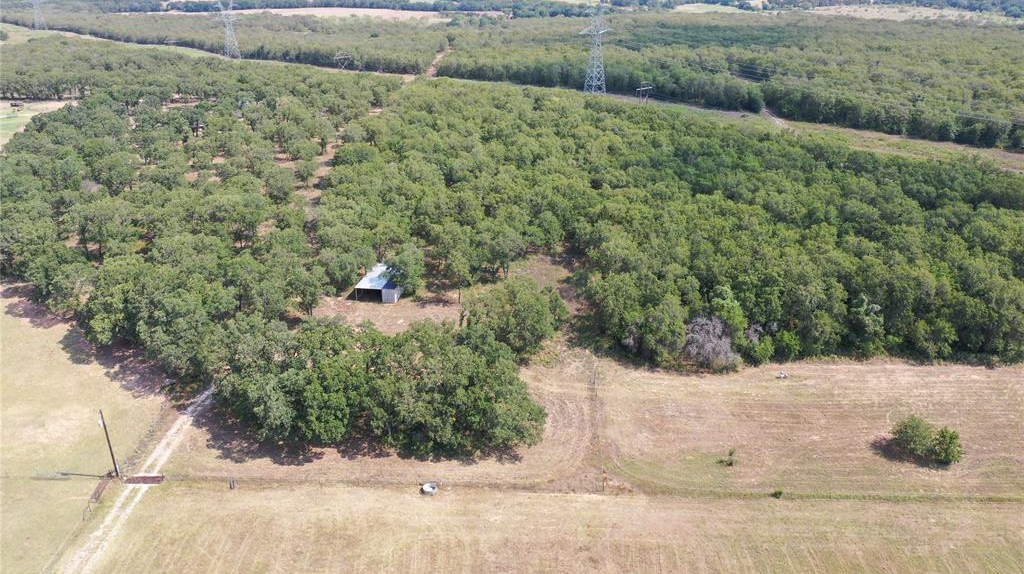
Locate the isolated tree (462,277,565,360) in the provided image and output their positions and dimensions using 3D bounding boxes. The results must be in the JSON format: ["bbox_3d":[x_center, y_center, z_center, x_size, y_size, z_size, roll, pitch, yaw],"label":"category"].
[{"bbox_3d":[0.578,5.198,131.365,17.000,11.500,15.000,0,23,0],"label":"isolated tree"}]

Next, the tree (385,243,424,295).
[{"bbox_3d":[-20.870,-3.592,154.556,8.000,9.600,8.000,-3,23,-8],"label":"tree"}]

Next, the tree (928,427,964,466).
[{"bbox_3d":[56.594,20.645,103.694,4.500,4.500,4.300,14,27,30],"label":"tree"}]

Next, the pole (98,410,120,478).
[{"bbox_3d":[-50.465,19.684,99.814,0.600,9.800,0.450,0,23,0],"label":"pole"}]

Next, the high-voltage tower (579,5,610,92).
[{"bbox_3d":[38.110,-107.662,360.448,7.500,39.500,21.000,21,31,41],"label":"high-voltage tower"}]

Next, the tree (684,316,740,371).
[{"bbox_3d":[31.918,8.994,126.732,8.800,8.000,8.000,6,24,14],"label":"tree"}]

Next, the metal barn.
[{"bbox_3d":[-24.265,-0.756,156.467,8.000,2.900,12.400,5,24,12],"label":"metal barn"}]

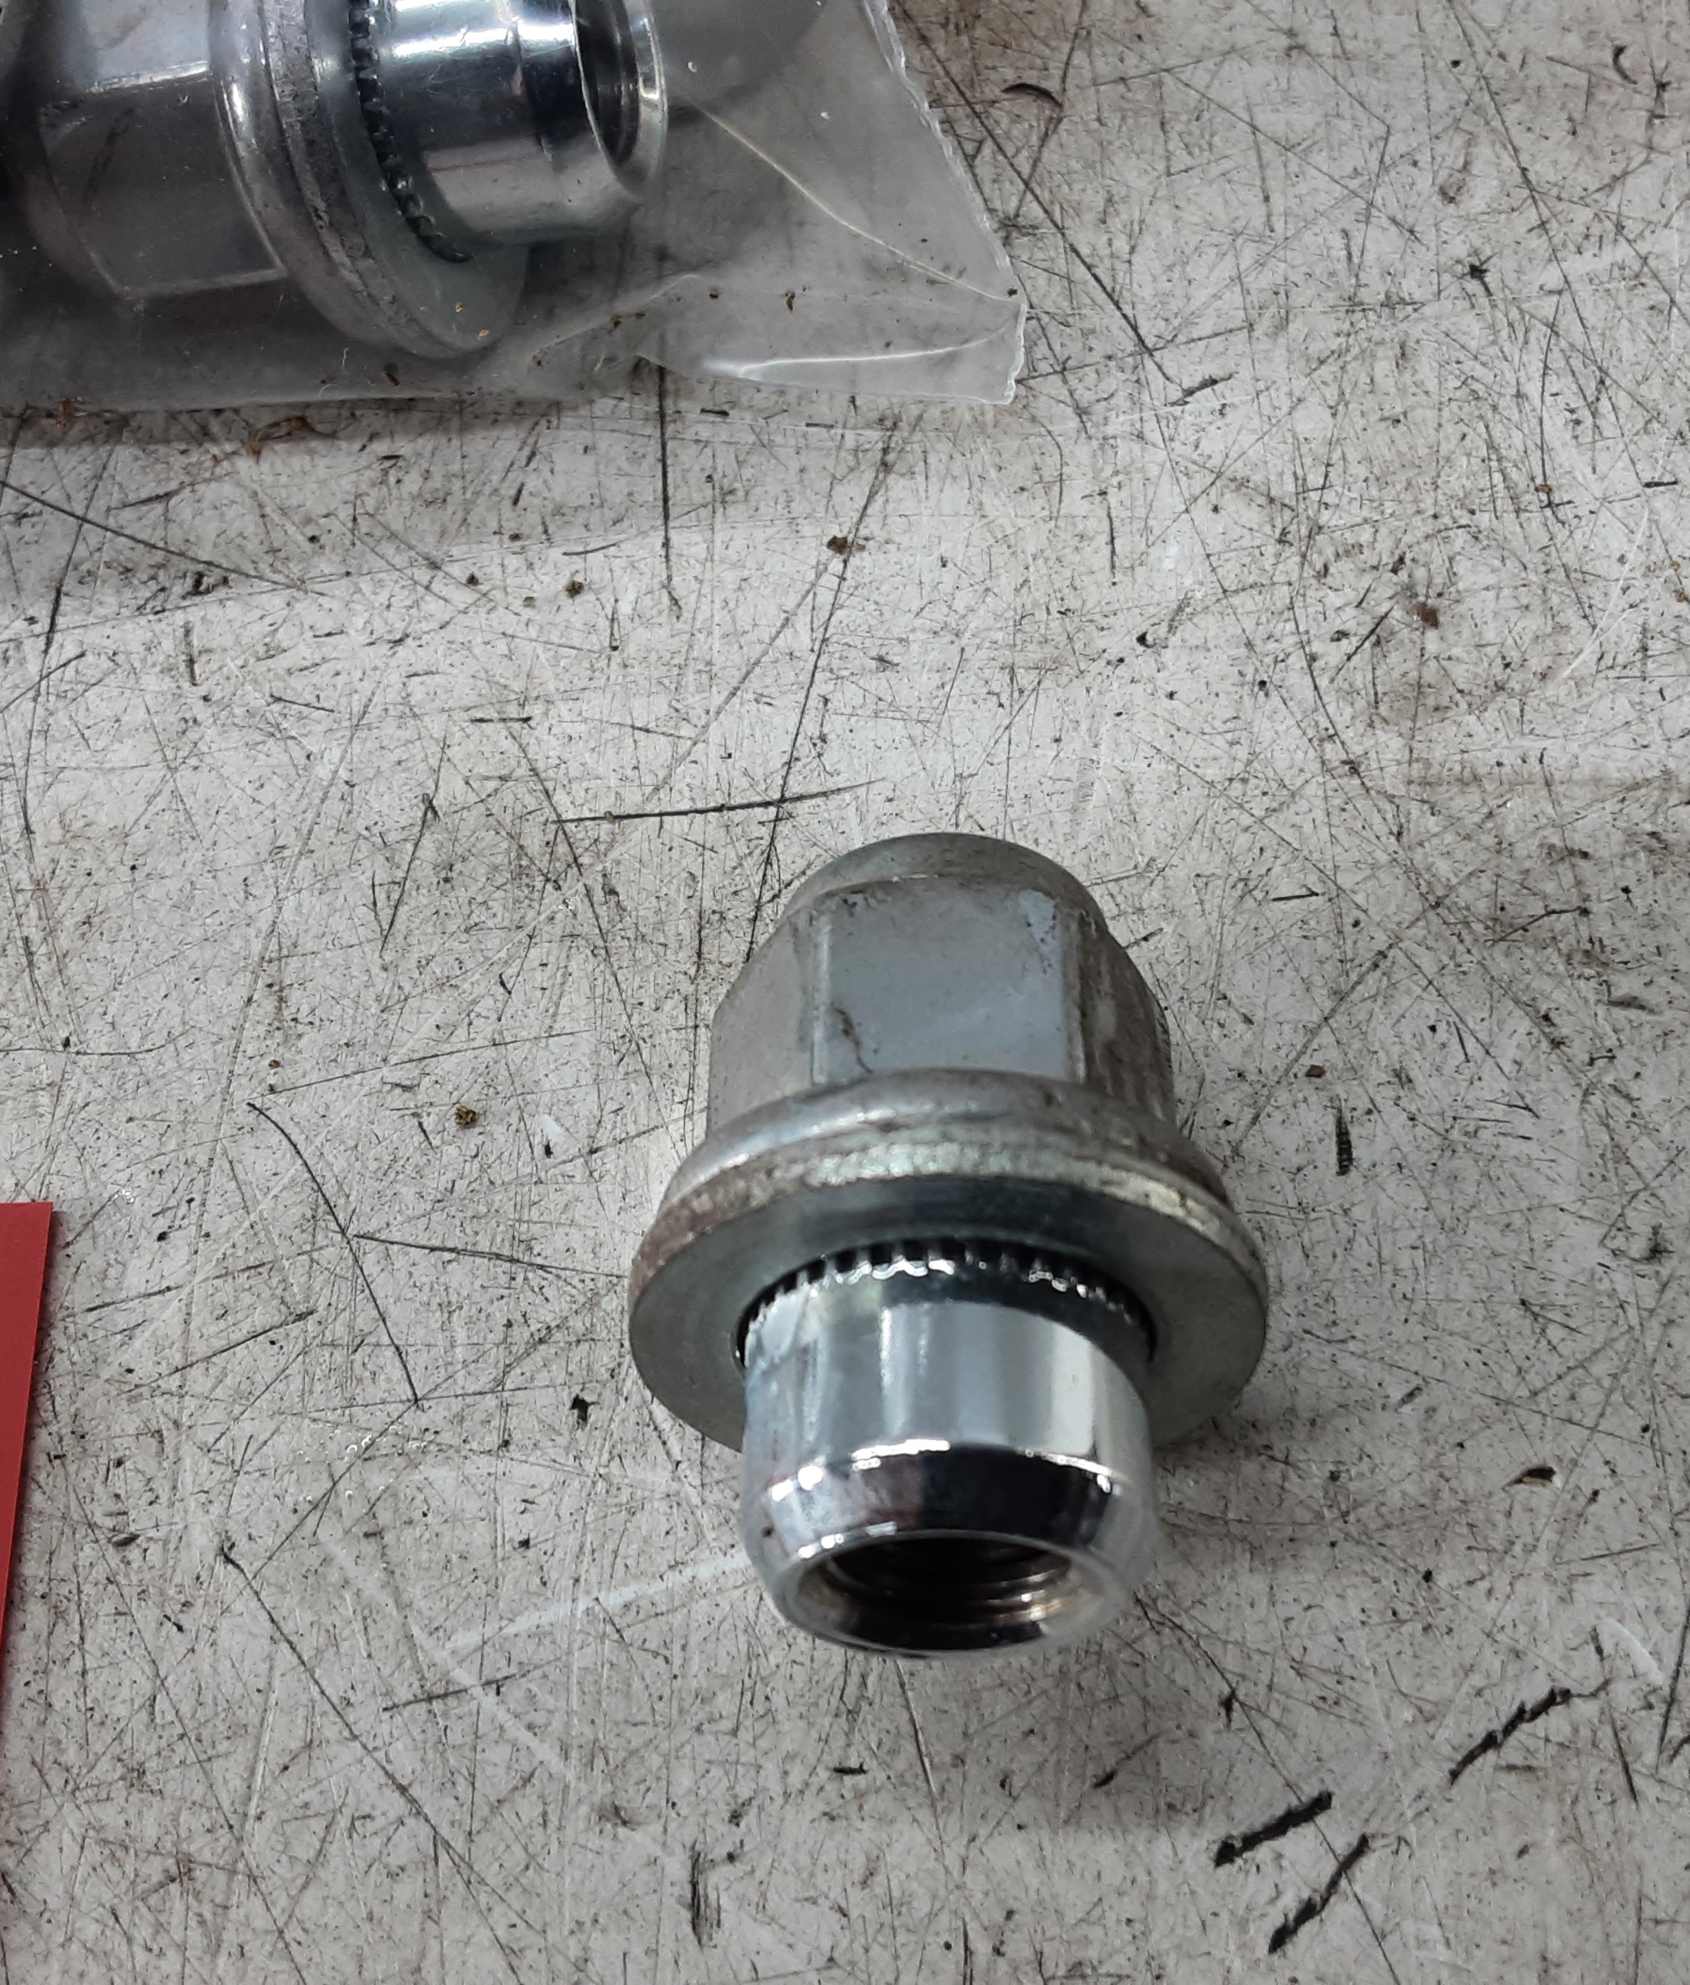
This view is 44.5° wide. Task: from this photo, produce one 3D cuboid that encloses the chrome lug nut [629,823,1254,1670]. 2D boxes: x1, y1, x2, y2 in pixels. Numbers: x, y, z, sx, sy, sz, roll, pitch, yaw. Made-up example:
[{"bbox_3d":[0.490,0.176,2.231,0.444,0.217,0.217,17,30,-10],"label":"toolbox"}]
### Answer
[{"bbox_3d":[0.005,0.011,0.103,0.030,0.030,0.039,1,52,0],"label":"chrome lug nut"}]

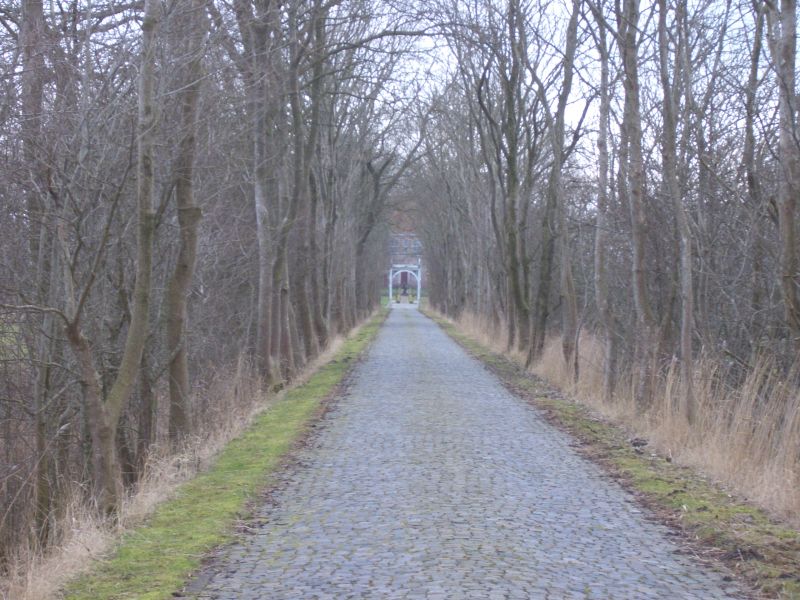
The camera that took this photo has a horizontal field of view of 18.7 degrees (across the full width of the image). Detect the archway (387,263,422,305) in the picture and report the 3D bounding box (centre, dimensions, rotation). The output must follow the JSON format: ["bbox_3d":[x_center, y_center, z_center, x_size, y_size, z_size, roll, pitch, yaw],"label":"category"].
[{"bbox_3d":[0.540,-1.714,252.000,3.323,4.362,0.500,0,0,0],"label":"archway"}]

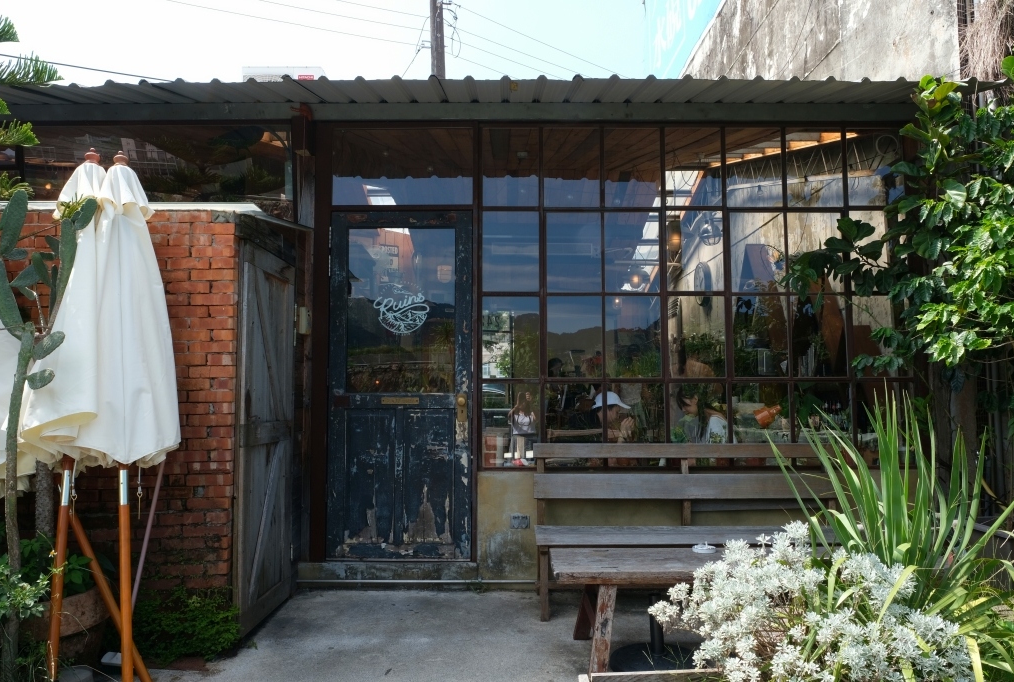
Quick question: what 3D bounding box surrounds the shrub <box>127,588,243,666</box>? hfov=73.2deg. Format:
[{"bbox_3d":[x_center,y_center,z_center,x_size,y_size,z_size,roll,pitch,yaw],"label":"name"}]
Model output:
[{"bbox_3d":[-1.550,1.318,3.210,0.570,0.290,0.340,0,-4,0],"label":"shrub"}]

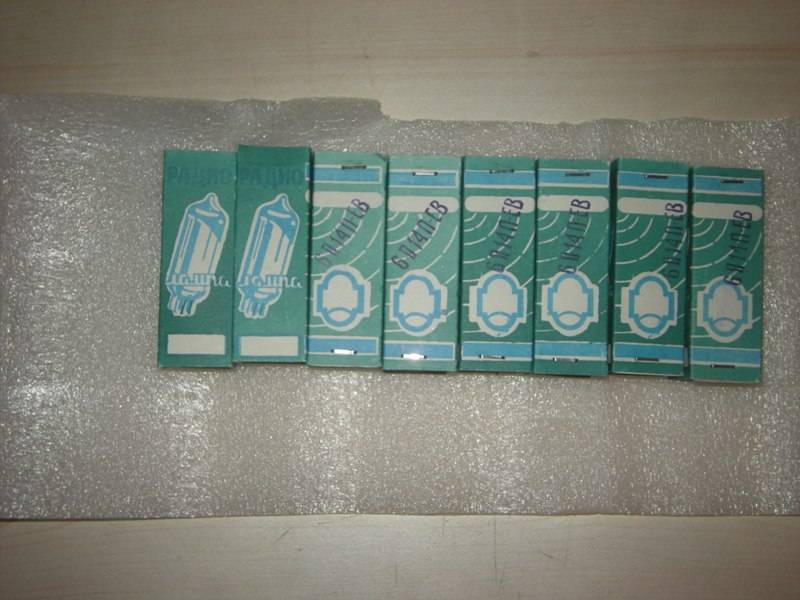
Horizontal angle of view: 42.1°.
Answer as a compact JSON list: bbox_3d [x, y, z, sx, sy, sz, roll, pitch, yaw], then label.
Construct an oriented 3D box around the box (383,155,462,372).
[{"bbox_3d":[0.008,-0.013,0.404,0.027,0.027,0.081,1,86,-2],"label":"box"}]

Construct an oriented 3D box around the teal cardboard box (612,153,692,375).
[{"bbox_3d":[0.095,-0.012,0.406,0.027,0.027,0.081,3,85,-2],"label":"teal cardboard box"}]

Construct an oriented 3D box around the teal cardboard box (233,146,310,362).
[{"bbox_3d":[-0.048,-0.016,0.402,0.027,0.027,0.081,1,86,-2],"label":"teal cardboard box"}]

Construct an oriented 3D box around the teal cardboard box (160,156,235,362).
[{"bbox_3d":[-0.076,-0.014,0.401,0.027,0.027,0.081,1,86,-2],"label":"teal cardboard box"}]

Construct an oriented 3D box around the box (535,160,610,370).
[{"bbox_3d":[0.065,-0.012,0.405,0.027,0.027,0.081,2,86,-2],"label":"box"}]

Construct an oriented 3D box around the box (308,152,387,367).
[{"bbox_3d":[-0.020,-0.014,0.403,0.027,0.027,0.081,2,86,-2],"label":"box"}]

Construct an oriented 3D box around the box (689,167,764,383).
[{"bbox_3d":[0.123,-0.009,0.407,0.027,0.027,0.081,2,85,-2],"label":"box"}]

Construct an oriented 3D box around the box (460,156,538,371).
[{"bbox_3d":[0.037,-0.013,0.404,0.027,0.027,0.081,2,86,-2],"label":"box"}]

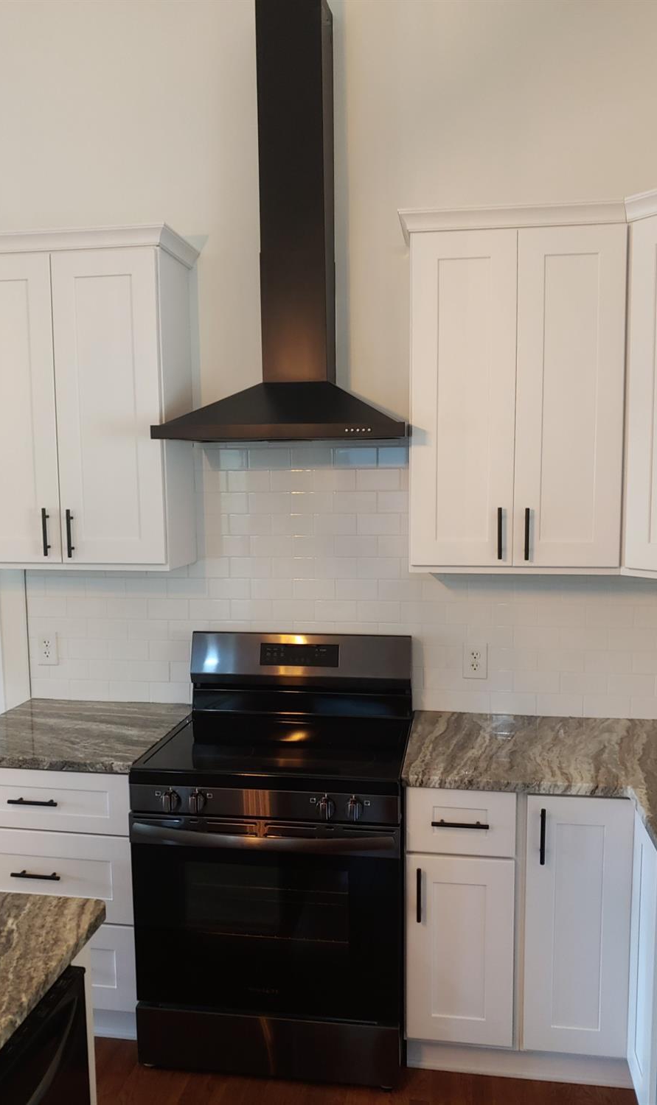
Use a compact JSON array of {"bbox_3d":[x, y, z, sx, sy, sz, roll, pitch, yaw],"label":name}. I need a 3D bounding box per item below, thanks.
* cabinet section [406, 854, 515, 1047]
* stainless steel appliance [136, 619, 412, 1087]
[{"bbox_3d":[0.413,1.098,2.542,0.301,0.550,0.593,0,5,8],"label":"cabinet section"},{"bbox_3d":[-0.140,0.903,2.541,0.759,1.185,0.690,0,5,8],"label":"stainless steel appliance"}]

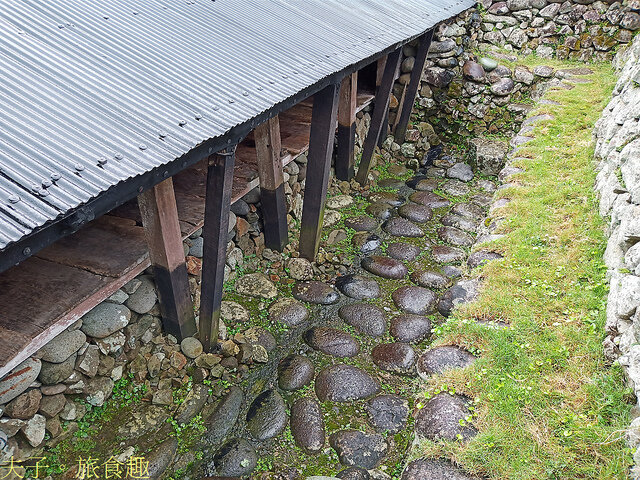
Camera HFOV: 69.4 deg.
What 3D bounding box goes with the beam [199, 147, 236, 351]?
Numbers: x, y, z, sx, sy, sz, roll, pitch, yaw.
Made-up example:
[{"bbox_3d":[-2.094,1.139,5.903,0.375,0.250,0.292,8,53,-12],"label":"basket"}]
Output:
[{"bbox_3d":[-0.480,0.103,2.100,0.078,1.222,0.062,26,39,15],"label":"beam"}]

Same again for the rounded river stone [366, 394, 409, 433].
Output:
[{"bbox_3d":[0.294,0.747,1.996,0.170,0.087,0.179,5,31,8],"label":"rounded river stone"}]

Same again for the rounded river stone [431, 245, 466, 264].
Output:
[{"bbox_3d":[0.894,0.099,3.205,0.225,0.113,0.141,6,33,9],"label":"rounded river stone"}]

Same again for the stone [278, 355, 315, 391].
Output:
[{"bbox_3d":[-0.113,0.631,2.191,0.163,0.100,0.202,13,33,20],"label":"stone"}]

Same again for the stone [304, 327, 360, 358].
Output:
[{"bbox_3d":[0.064,0.522,2.378,0.301,0.116,0.163,15,33,23],"label":"stone"}]

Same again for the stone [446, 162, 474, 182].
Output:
[{"bbox_3d":[1.306,-0.624,4.279,0.235,0.150,0.194,8,31,14],"label":"stone"}]

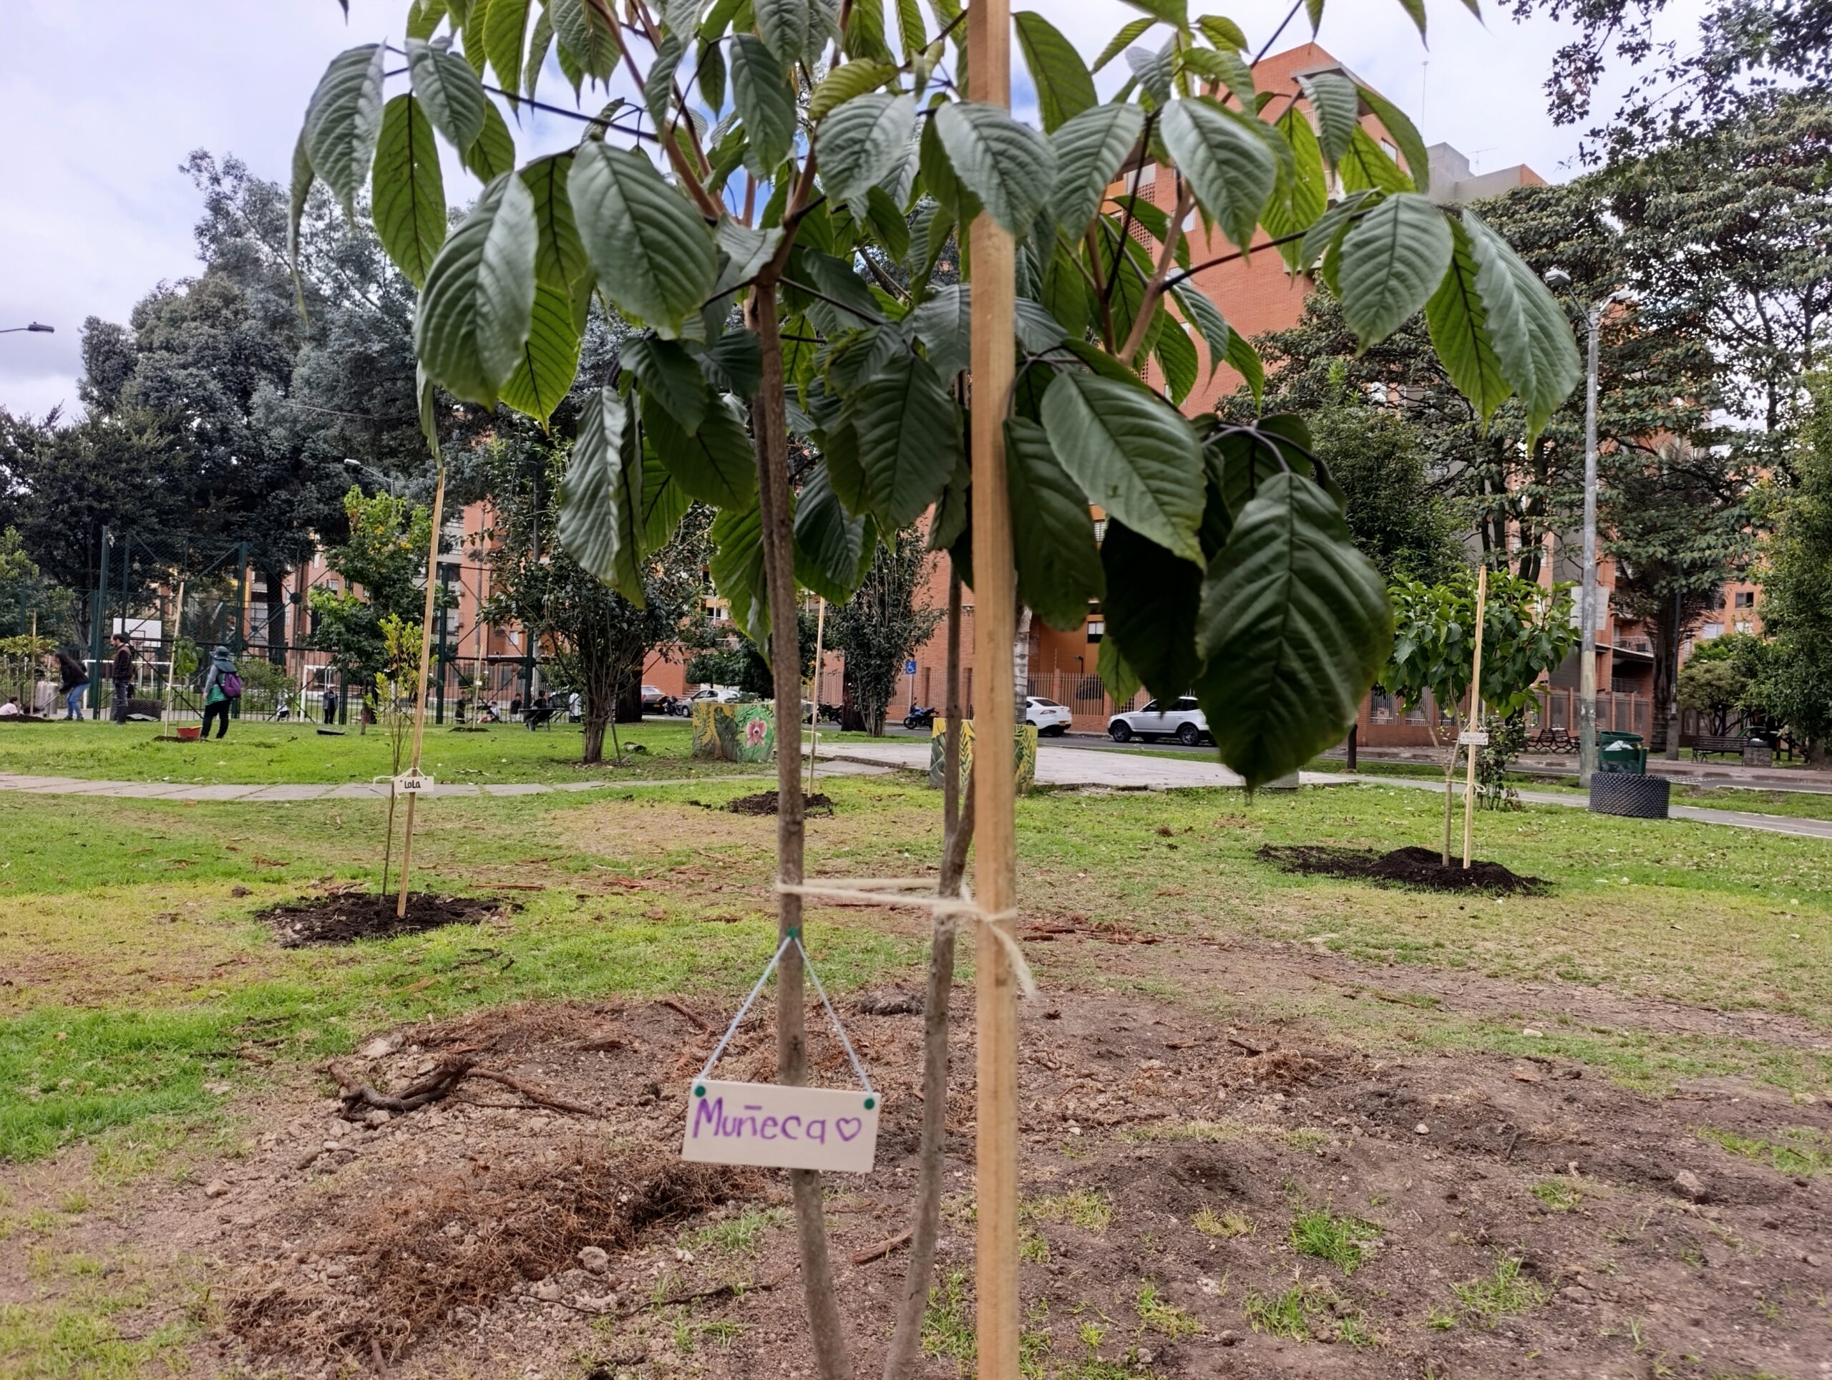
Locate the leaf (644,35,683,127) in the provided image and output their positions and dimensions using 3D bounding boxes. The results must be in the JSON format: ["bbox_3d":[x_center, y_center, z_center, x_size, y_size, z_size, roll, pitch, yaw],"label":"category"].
[{"bbox_3d":[-0.305,-0.729,1.480,0.055,0.150,0.040,3,-13,27],"label":"leaf"}]

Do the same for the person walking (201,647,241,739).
[{"bbox_3d":[-11.741,0.036,20.600,0.600,1.600,0.500,2,0,18],"label":"person walking"}]

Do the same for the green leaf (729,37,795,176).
[{"bbox_3d":[-0.172,-0.662,1.380,0.060,0.160,0.045,-15,-12,3],"label":"green leaf"}]

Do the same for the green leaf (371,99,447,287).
[{"bbox_3d":[-0.530,-0.522,1.280,0.080,0.205,0.035,-6,11,-9],"label":"green leaf"}]

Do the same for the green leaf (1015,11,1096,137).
[{"bbox_3d":[0.159,-0.706,1.420,0.080,0.175,0.040,-20,11,-5],"label":"green leaf"}]

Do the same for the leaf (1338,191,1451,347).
[{"bbox_3d":[0.488,-0.429,1.250,0.110,0.168,0.040,15,-14,-2],"label":"leaf"}]

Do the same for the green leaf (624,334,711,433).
[{"bbox_3d":[-0.269,-0.331,1.320,0.075,0.110,0.045,-30,-15,-9],"label":"green leaf"}]

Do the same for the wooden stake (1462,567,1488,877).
[{"bbox_3d":[4.131,0.190,9.000,0.050,2.250,0.050,3,0,17],"label":"wooden stake"}]

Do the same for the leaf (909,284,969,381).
[{"bbox_3d":[0.036,-0.416,1.420,0.085,0.125,0.050,3,-27,1],"label":"leaf"}]

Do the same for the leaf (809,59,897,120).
[{"bbox_3d":[-0.072,-0.698,1.420,0.120,0.050,0.045,-30,5,0],"label":"leaf"}]

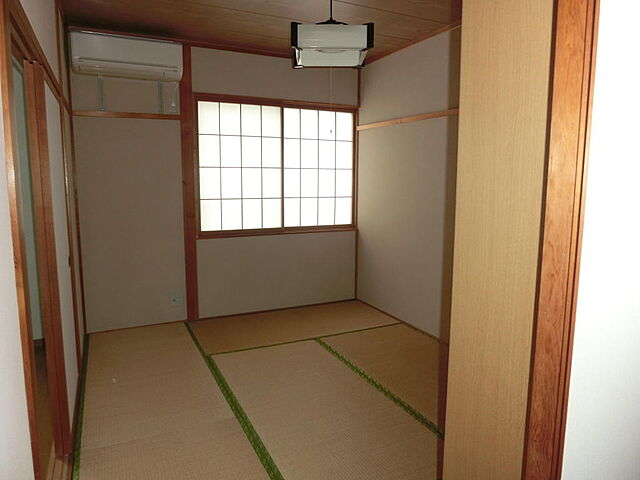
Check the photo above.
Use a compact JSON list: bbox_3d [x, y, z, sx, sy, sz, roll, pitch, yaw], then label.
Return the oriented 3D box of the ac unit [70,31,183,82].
[{"bbox_3d":[-1.505,-1.421,3.498,0.790,0.285,0.210,-4,8,-25],"label":"ac unit"}]

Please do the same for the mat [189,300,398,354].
[{"bbox_3d":[-0.216,0.773,4.059,1.760,0.041,0.875,-4,8,-25],"label":"mat"}]

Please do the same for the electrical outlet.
[{"bbox_3d":[-1.283,0.549,4.001,0.117,0.118,0.012,-4,8,-25],"label":"electrical outlet"}]

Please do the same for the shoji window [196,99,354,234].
[{"bbox_3d":[-0.367,-0.685,4.284,1.610,1.200,0.050,-4,8,-25],"label":"shoji window"}]

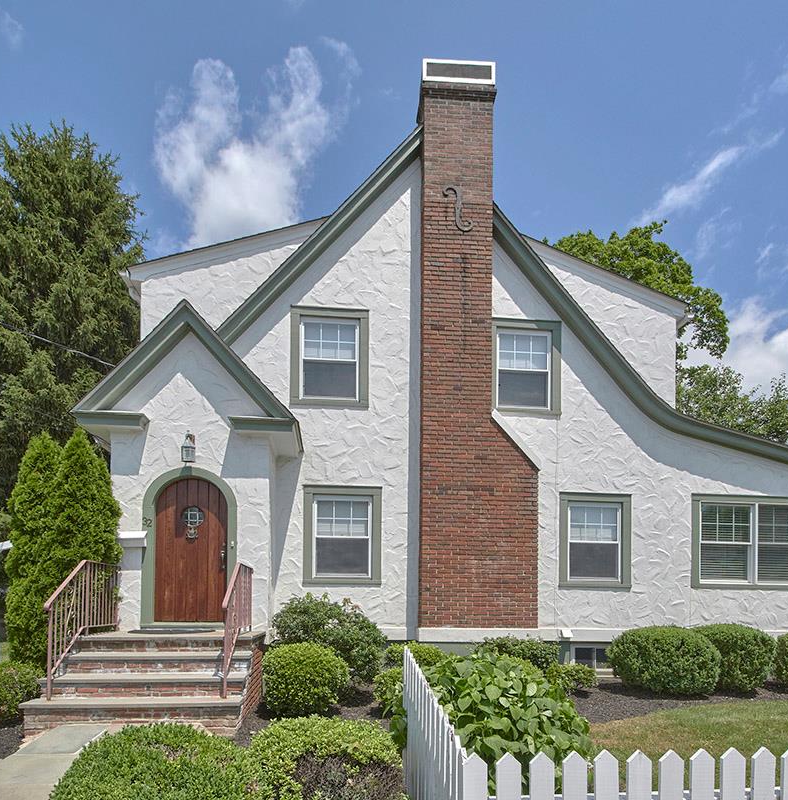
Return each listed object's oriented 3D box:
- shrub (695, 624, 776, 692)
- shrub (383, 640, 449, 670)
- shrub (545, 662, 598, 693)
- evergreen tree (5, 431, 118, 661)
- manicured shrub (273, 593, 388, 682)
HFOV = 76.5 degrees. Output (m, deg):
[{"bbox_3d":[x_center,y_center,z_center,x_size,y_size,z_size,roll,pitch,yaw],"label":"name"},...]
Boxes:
[{"bbox_3d":[4.773,3.638,7.050,1.050,0.920,1.050,0,-3,-4],"label":"shrub"},{"bbox_3d":[0.290,3.476,6.750,0.900,0.500,0.750,0,-3,-4],"label":"shrub"},{"bbox_3d":[2.308,3.614,6.500,0.740,0.430,0.680,0,-3,-4],"label":"shrub"},{"bbox_3d":[-4.177,1.984,6.300,1.350,3.200,1.150,0,-3,-4],"label":"evergreen tree"},{"bbox_3d":[-0.877,3.244,6.800,1.500,1.200,1.250,0,-3,-4],"label":"manicured shrub"}]

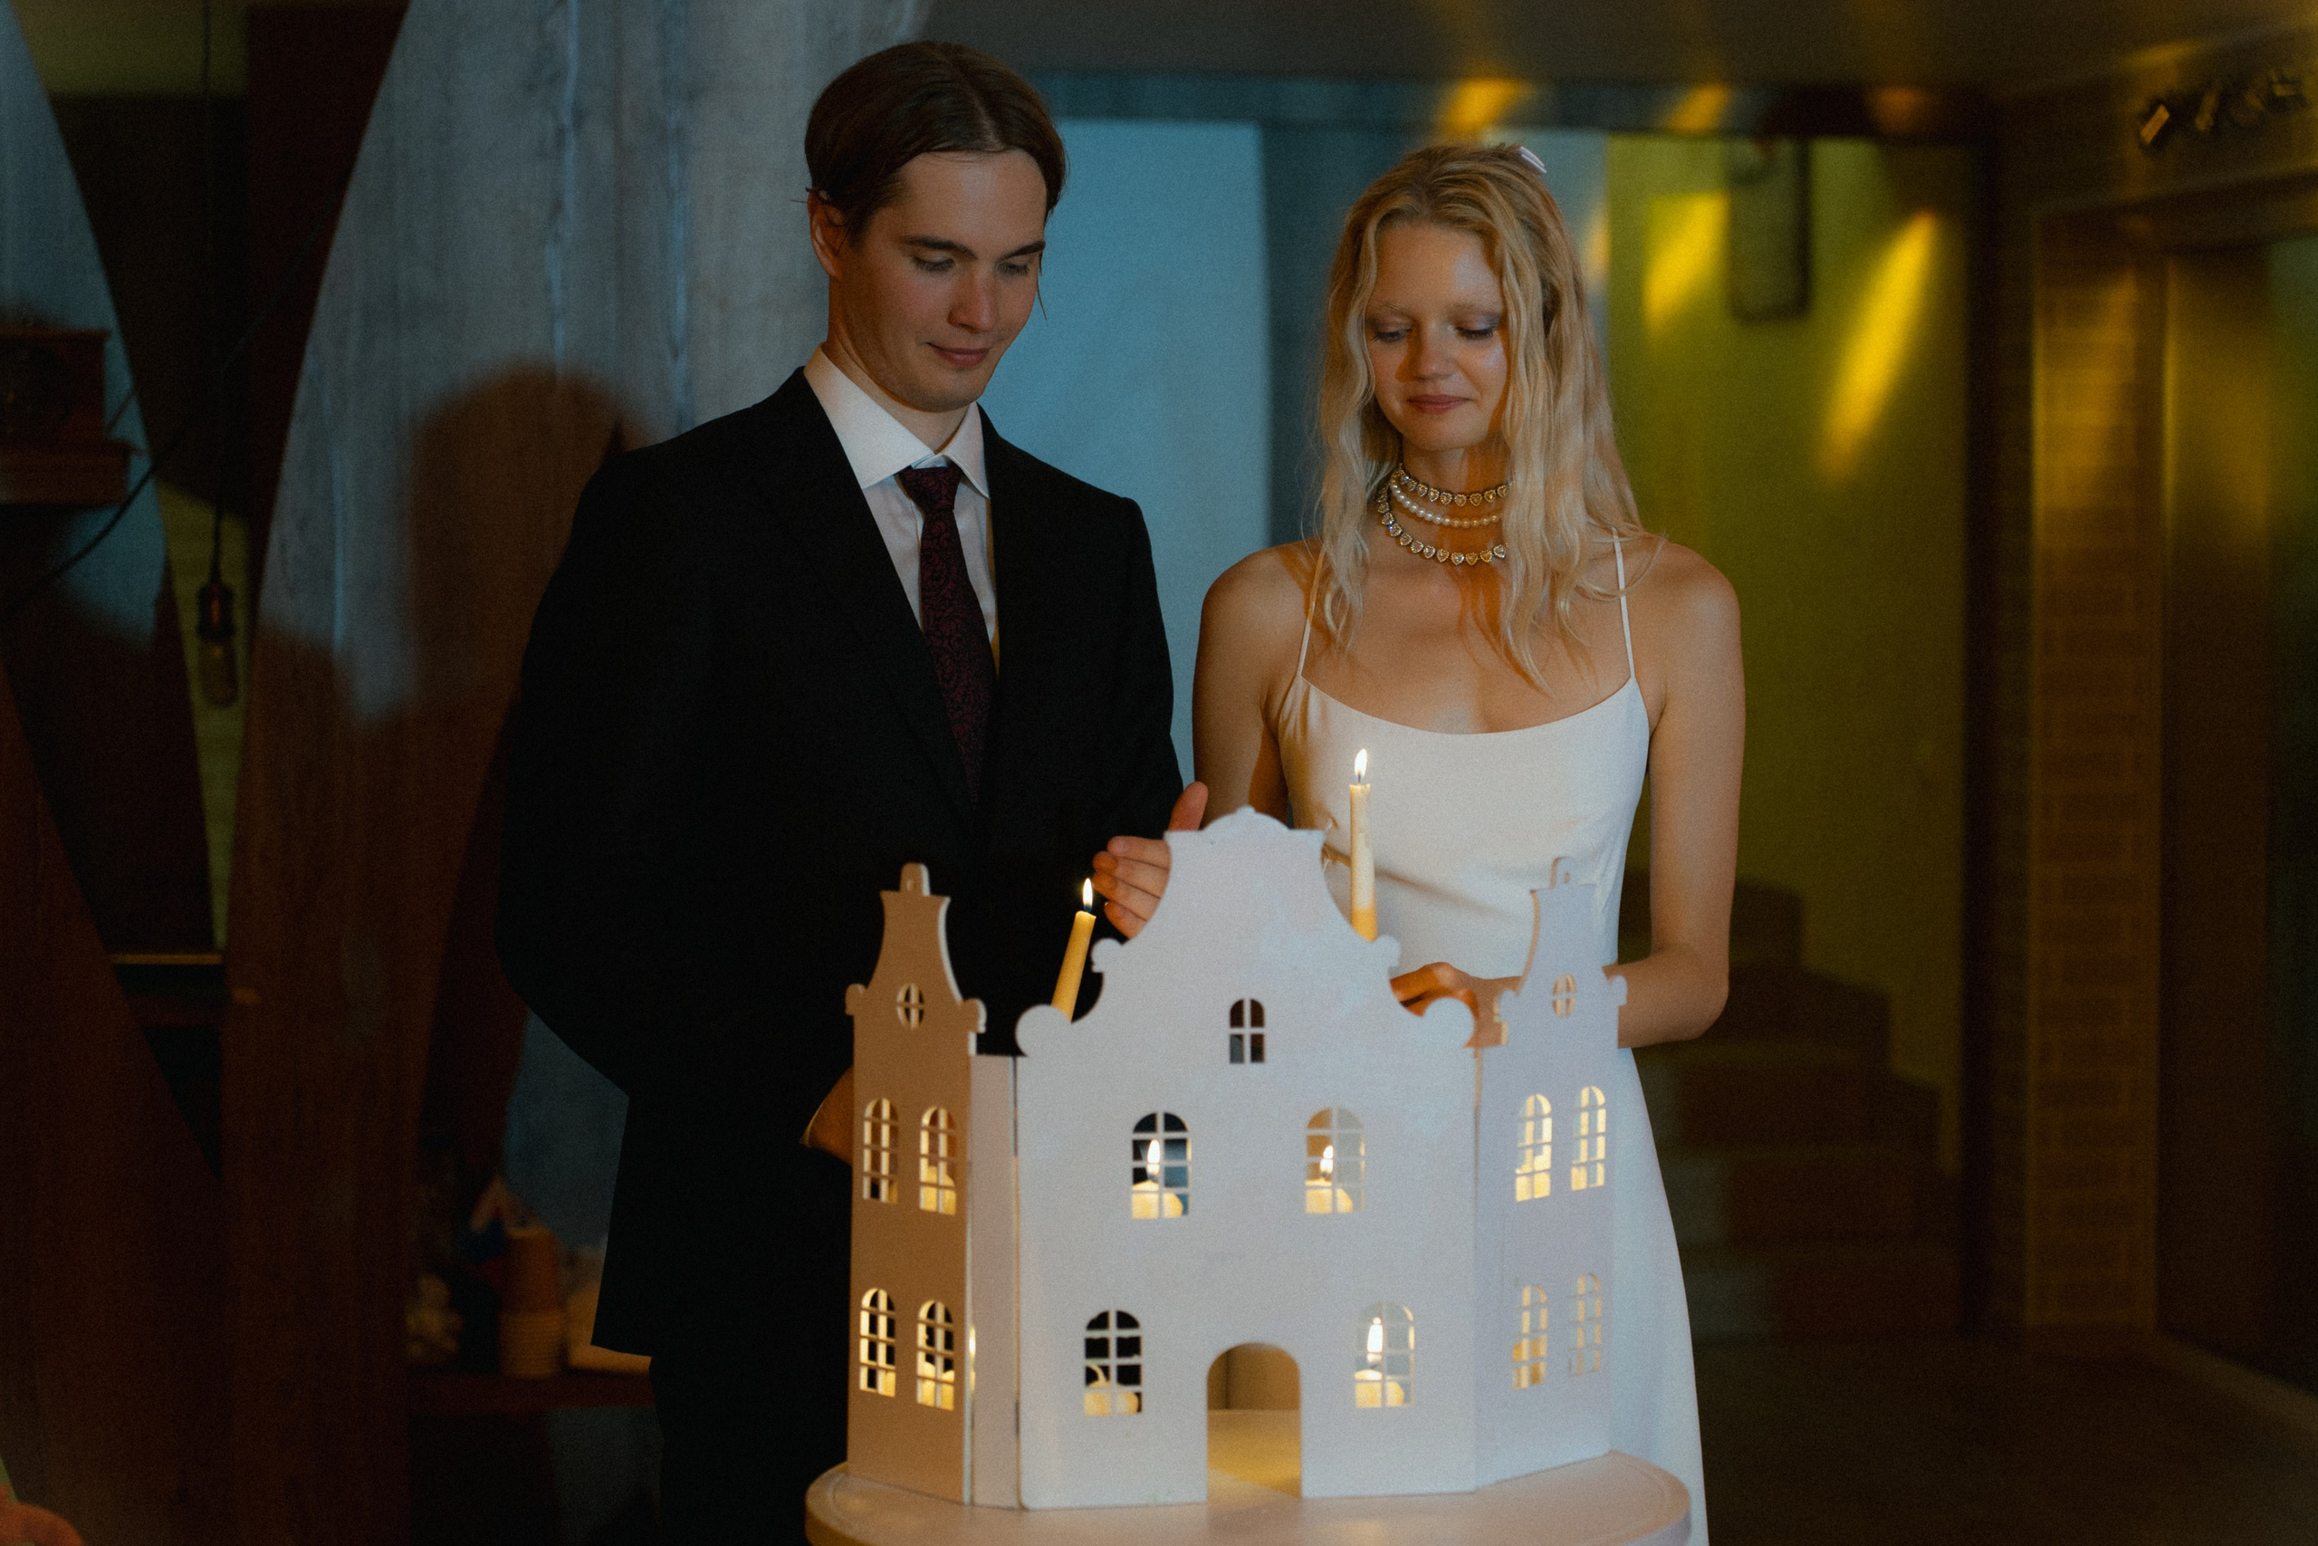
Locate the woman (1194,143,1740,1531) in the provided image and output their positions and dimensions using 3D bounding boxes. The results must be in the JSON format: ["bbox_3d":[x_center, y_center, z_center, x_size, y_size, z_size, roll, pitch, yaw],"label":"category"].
[{"bbox_3d":[0.215,0.419,3.541,0.450,1.760,0.420,0,3,8],"label":"woman"}]

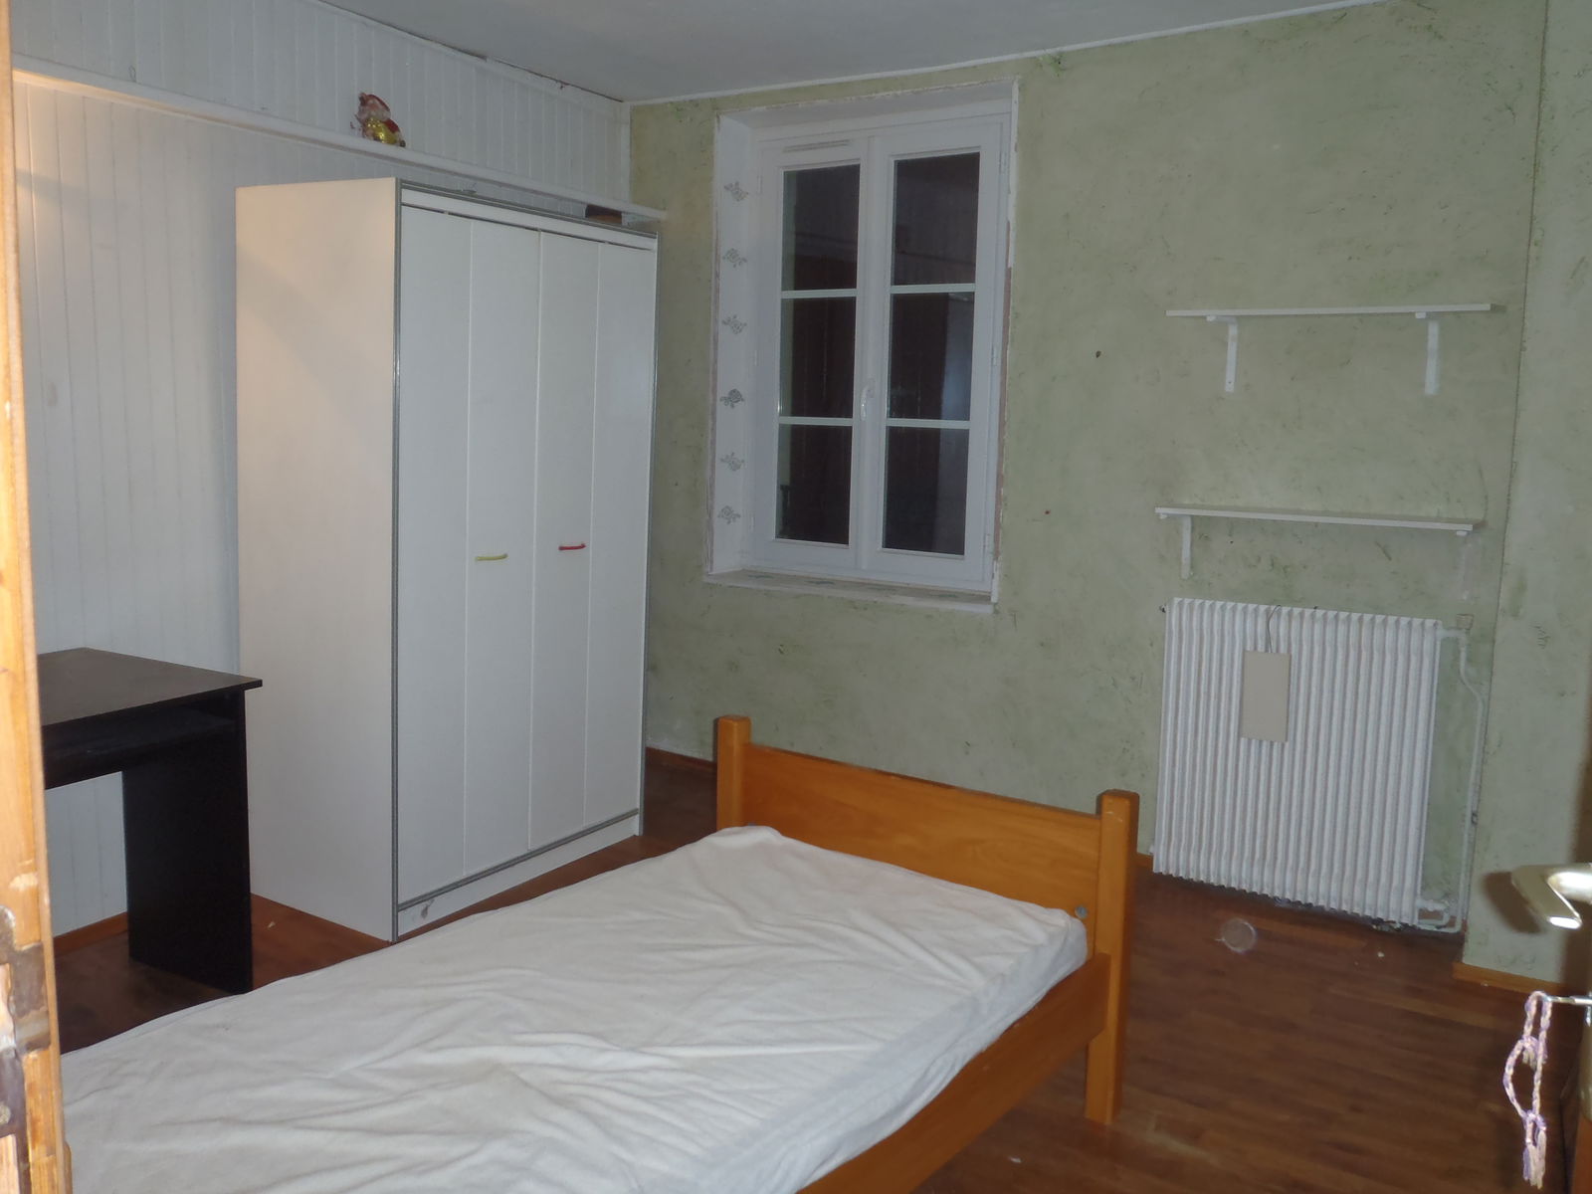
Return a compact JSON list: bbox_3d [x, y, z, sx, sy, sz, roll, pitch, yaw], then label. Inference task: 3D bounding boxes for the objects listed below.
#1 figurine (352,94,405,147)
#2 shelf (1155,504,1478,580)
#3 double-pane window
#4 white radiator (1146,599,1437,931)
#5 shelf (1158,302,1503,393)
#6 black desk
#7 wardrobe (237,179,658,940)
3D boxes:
[{"bbox_3d":[-1.177,-1.331,3.623,0.140,0.155,0.105,-3,10,-31],"label":"figurine"},{"bbox_3d":[1.420,-0.117,3.552,0.796,0.228,0.252,6,9,30],"label":"shelf"},{"bbox_3d":[0.278,-0.849,4.538,0.997,1.580,0.082,6,9,30],"label":"double-pane window"},{"bbox_3d":[1.417,0.448,3.688,0.717,0.835,0.120,6,9,30],"label":"white radiator"},{"bbox_3d":[1.425,-0.662,3.479,0.795,0.222,0.252,6,9,30],"label":"shelf"},{"bbox_3d":[-1.685,0.577,2.625,0.612,0.748,0.950,6,9,30],"label":"black desk"},{"bbox_3d":[-0.985,-0.135,3.738,0.601,1.875,1.017,6,9,30],"label":"wardrobe"}]

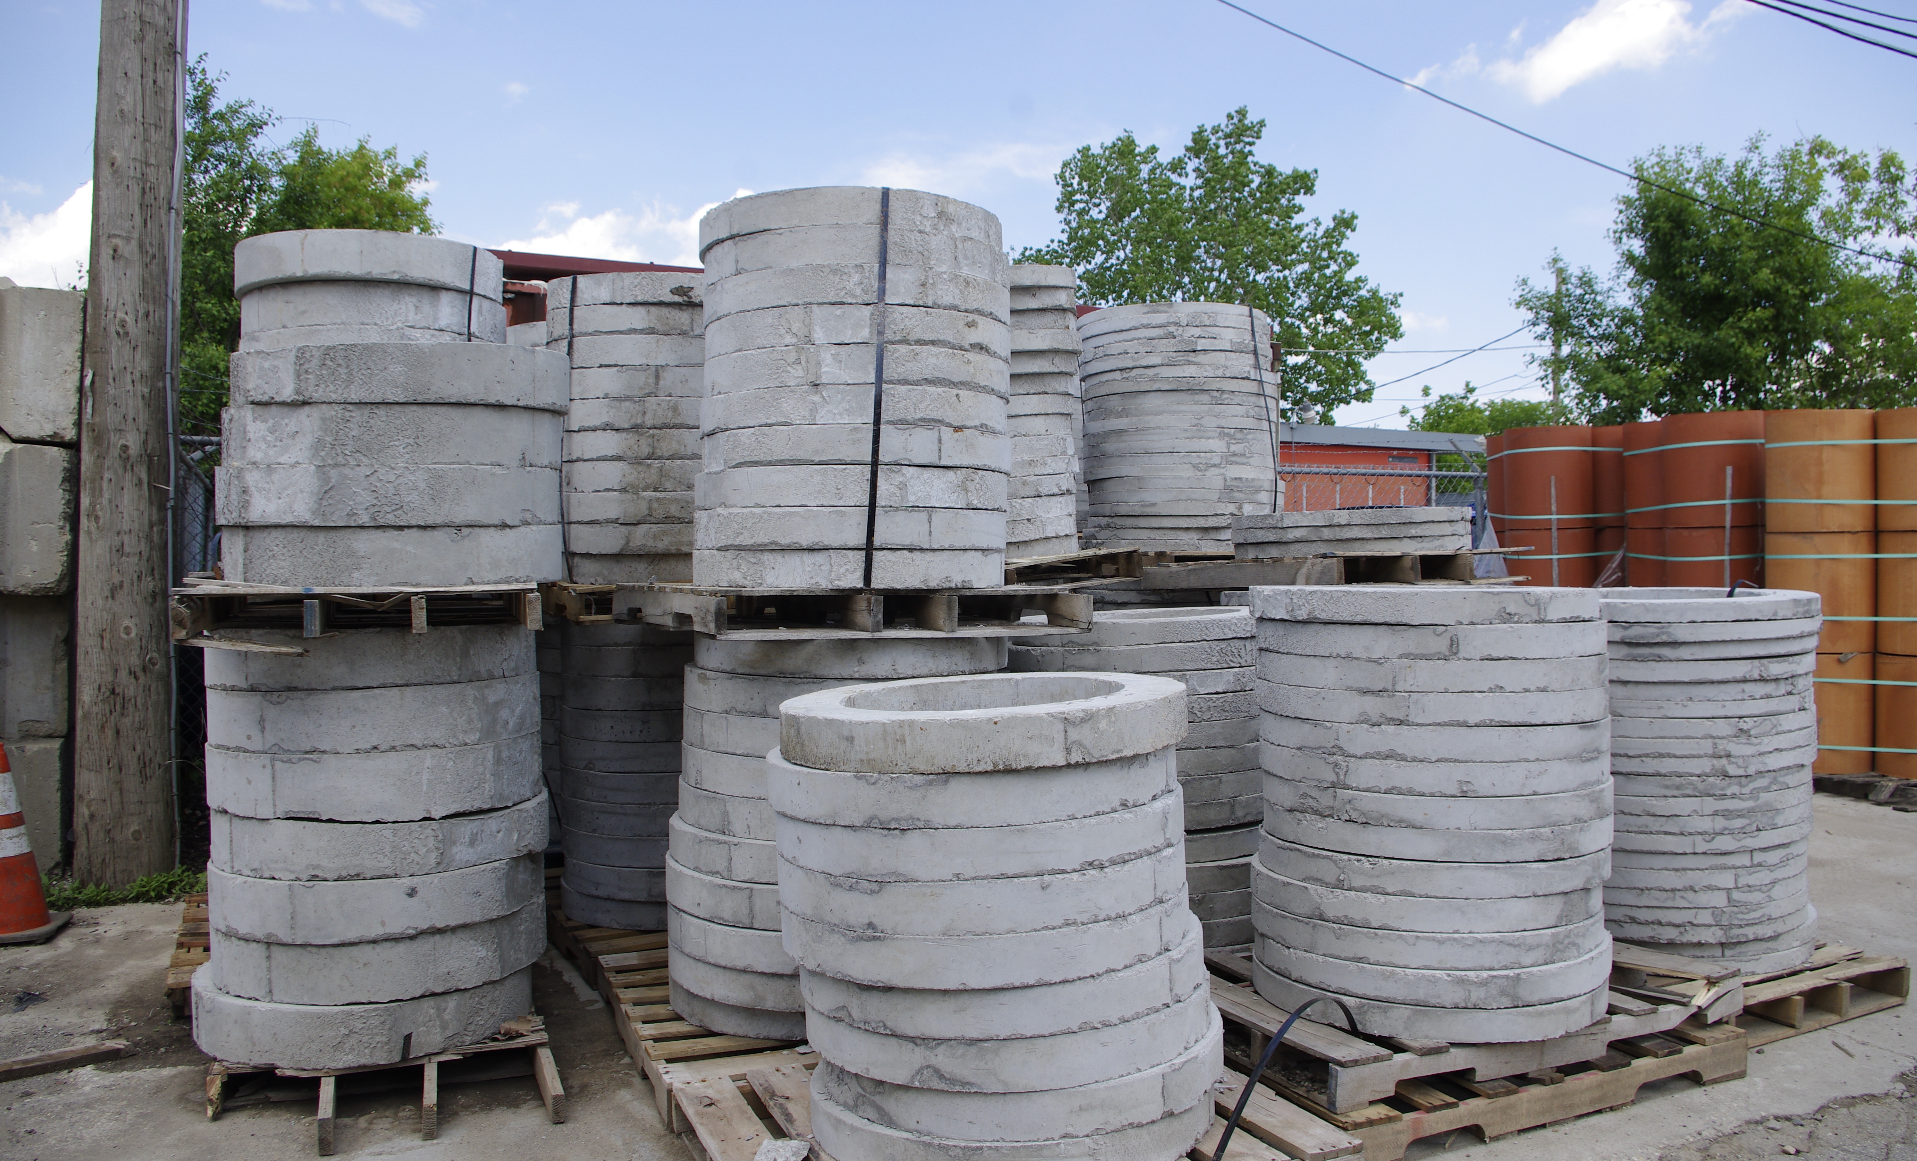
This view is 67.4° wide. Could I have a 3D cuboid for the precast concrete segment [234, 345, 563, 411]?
[{"bbox_3d":[-1.516,-0.518,3.931,0.860,0.151,0.860,-1,1,0],"label":"precast concrete segment"}]

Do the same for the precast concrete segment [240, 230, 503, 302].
[{"bbox_3d":[-2.029,-1.041,4.988,0.860,0.157,0.860,-1,1,0],"label":"precast concrete segment"}]

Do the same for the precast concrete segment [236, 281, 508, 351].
[{"bbox_3d":[-2.032,-0.890,5.005,0.860,0.148,0.860,-1,1,0],"label":"precast concrete segment"}]

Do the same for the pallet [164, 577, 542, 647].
[{"bbox_3d":[-1.574,0.071,3.951,0.830,0.118,1.140,-1,1,-16],"label":"pallet"}]

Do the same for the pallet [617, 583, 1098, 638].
[{"bbox_3d":[-0.358,0.066,4.210,1.016,0.120,1.219,-1,1,-25],"label":"pallet"}]

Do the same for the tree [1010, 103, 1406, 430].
[{"bbox_3d":[3.850,-3.160,21.939,5.900,8.200,5.500,0,1,0],"label":"tree"}]

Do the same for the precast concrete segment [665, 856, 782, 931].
[{"bbox_3d":[-0.348,0.784,3.884,0.860,0.107,0.860,-1,1,0],"label":"precast concrete segment"}]

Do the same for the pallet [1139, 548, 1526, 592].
[{"bbox_3d":[1.507,-0.038,5.880,1.016,0.120,1.219,-2,0,-29],"label":"pallet"}]

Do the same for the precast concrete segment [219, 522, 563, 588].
[{"bbox_3d":[-1.526,-0.065,3.919,0.860,0.151,0.860,-1,1,0],"label":"precast concrete segment"}]

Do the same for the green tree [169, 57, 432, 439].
[{"bbox_3d":[-5.500,-1.551,11.970,2.600,5.500,2.600,0,1,0],"label":"green tree"}]

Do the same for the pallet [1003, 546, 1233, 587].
[{"bbox_3d":[0.040,-0.015,5.471,1.030,0.125,1.200,-7,4,-27],"label":"pallet"}]

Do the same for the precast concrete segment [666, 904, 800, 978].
[{"bbox_3d":[-0.355,0.934,4.101,0.914,0.103,0.914,0,1,0],"label":"precast concrete segment"}]

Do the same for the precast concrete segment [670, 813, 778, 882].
[{"bbox_3d":[-0.355,0.714,4.096,0.914,0.103,0.914,0,1,0],"label":"precast concrete segment"}]

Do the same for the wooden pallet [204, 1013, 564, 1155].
[{"bbox_3d":[-1.600,1.303,4.028,0.850,0.118,1.130,0,1,-22],"label":"wooden pallet"}]

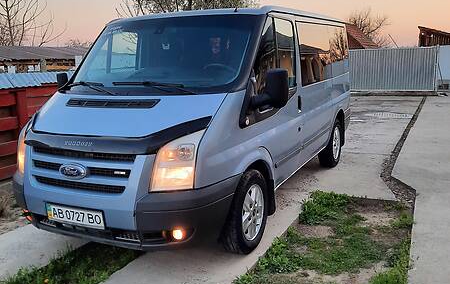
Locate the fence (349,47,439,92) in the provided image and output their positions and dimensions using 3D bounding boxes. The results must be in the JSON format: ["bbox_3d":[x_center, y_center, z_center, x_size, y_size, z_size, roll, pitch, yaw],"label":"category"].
[{"bbox_3d":[6.347,-2.773,16.741,3.350,1.650,0.060,3,12,24],"label":"fence"}]

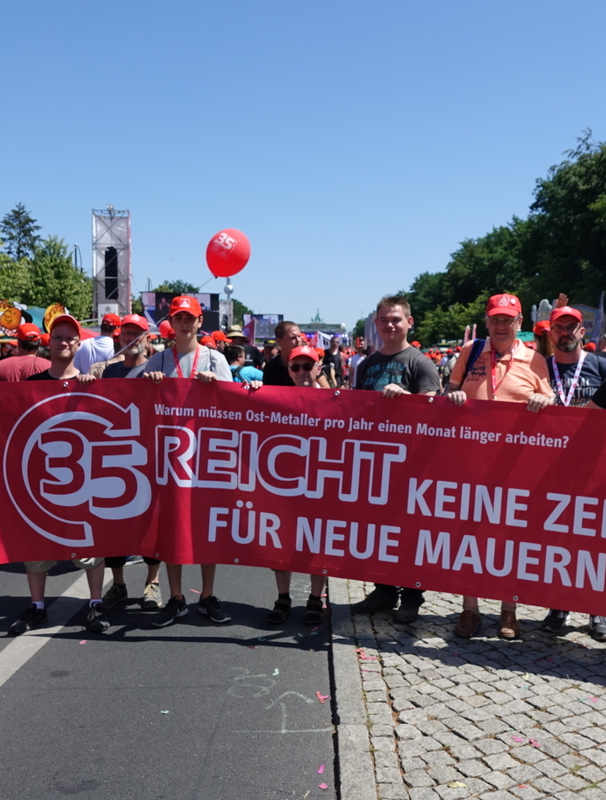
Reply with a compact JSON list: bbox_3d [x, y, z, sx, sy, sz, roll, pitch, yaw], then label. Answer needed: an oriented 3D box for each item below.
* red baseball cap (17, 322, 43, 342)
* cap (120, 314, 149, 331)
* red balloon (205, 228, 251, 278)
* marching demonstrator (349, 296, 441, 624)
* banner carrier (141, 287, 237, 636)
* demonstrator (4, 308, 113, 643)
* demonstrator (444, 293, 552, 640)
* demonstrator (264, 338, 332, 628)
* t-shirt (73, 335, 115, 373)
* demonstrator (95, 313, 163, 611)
[{"bbox_3d":[-2.127,-0.521,6.220,0.180,0.150,0.260,-2,4,-34],"label":"red baseball cap"},{"bbox_3d":[-1.018,-0.462,4.831,0.180,0.130,0.260,1,4,6],"label":"cap"},{"bbox_3d":[-0.494,-0.974,5.300,0.300,0.340,0.300,23,3,8],"label":"red balloon"},{"bbox_3d":[0.518,0.326,4.530,0.560,1.820,0.460,1,4,12],"label":"marching demonstrator"},{"bbox_3d":[-0.661,0.330,4.581,0.570,1.870,0.450,0,4,-3],"label":"banner carrier"},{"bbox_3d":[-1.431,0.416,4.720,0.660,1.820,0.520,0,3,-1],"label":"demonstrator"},{"bbox_3d":[1.029,0.347,4.210,0.600,1.830,0.460,2,4,16],"label":"demonstrator"},{"bbox_3d":[-0.033,0.495,4.840,0.500,1.650,0.480,0,3,3],"label":"demonstrator"},{"bbox_3d":[-1.815,-0.200,6.800,0.520,0.700,0.360,2,4,30],"label":"t-shirt"},{"bbox_3d":[-1.102,0.386,5.080,0.520,1.840,0.480,0,3,-3],"label":"demonstrator"}]

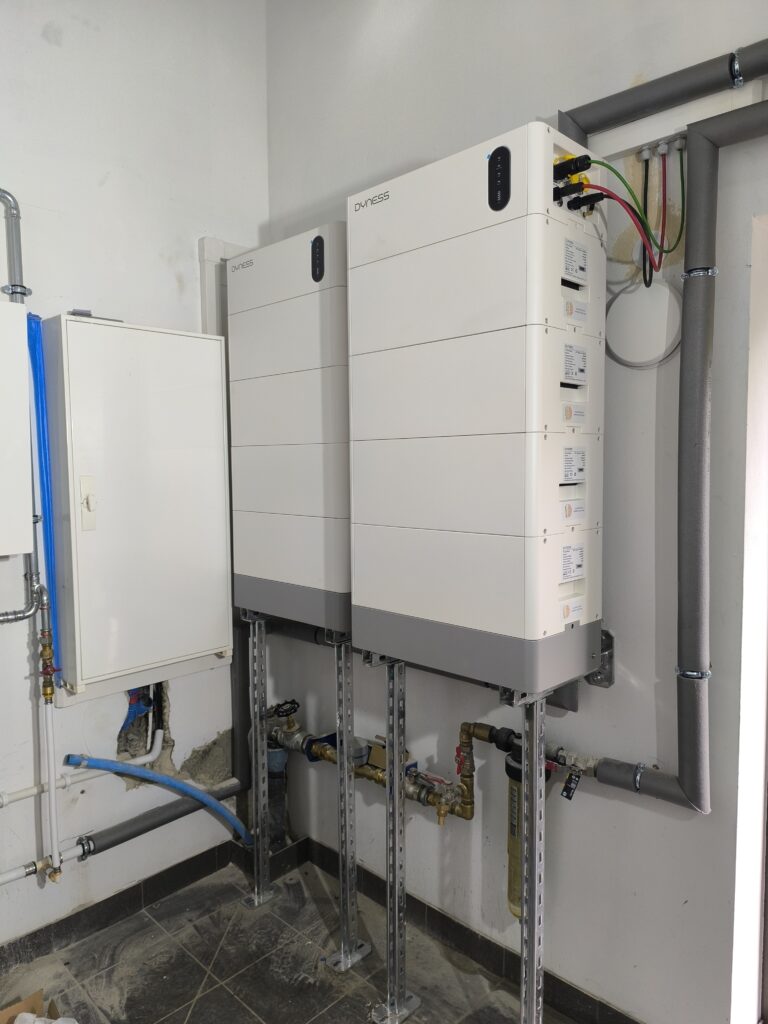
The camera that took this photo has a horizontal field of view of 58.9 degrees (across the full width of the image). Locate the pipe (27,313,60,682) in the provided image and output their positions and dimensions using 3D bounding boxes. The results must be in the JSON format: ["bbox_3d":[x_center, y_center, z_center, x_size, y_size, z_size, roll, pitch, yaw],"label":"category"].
[{"bbox_3d":[-1.032,-0.020,2.079,0.042,1.130,0.045,3,6,44],"label":"pipe"}]

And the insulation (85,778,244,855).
[{"bbox_3d":[-0.753,1.061,2.421,0.060,0.060,0.580,3,6,44],"label":"insulation"}]

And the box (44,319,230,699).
[{"bbox_3d":[-0.799,-0.024,2.279,0.155,1.147,0.551,3,6,44],"label":"box"}]

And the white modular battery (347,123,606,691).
[{"bbox_3d":[0.210,-0.219,1.715,0.589,1.183,0.291,3,6,44],"label":"white modular battery"}]

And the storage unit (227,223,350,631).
[{"bbox_3d":[-0.227,-0.253,2.253,0.589,1.183,0.291,3,6,44],"label":"storage unit"}]

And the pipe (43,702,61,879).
[{"bbox_3d":[-1.020,0.849,2.094,0.022,0.535,0.022,3,6,44],"label":"pipe"}]

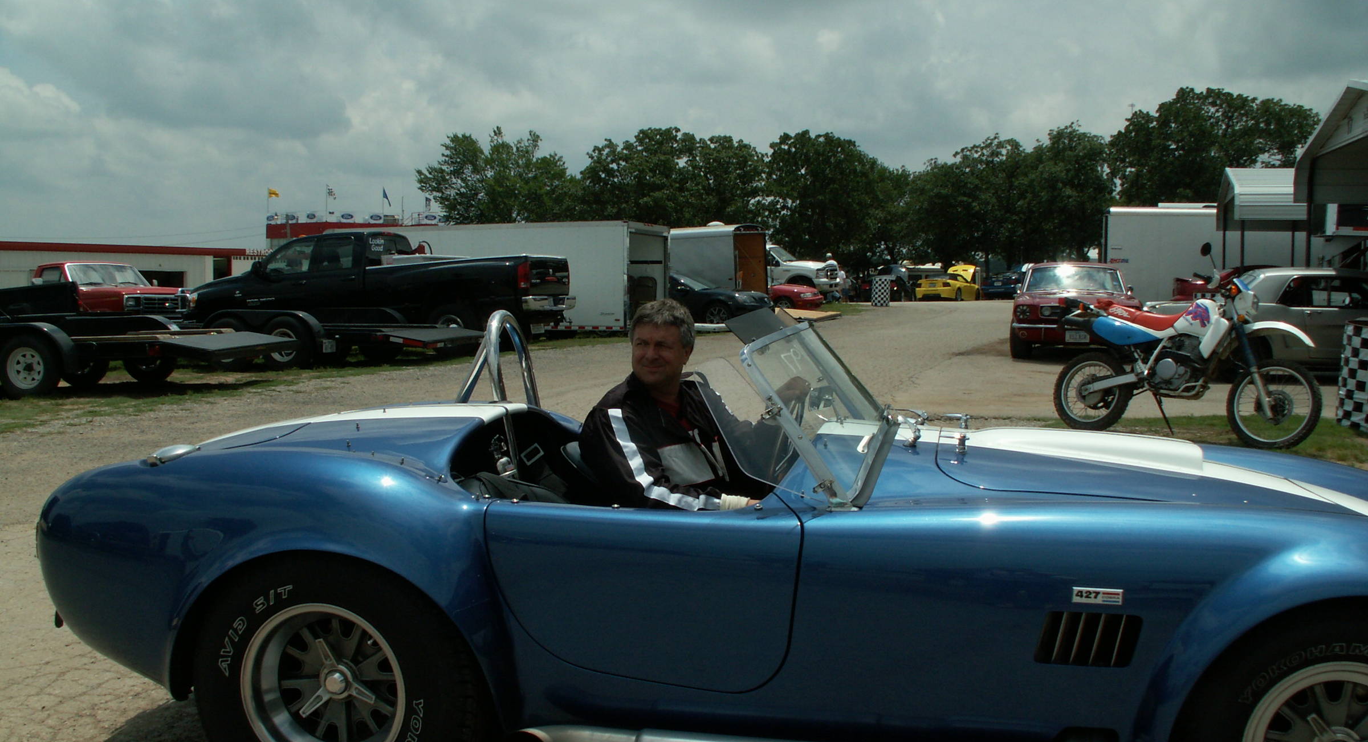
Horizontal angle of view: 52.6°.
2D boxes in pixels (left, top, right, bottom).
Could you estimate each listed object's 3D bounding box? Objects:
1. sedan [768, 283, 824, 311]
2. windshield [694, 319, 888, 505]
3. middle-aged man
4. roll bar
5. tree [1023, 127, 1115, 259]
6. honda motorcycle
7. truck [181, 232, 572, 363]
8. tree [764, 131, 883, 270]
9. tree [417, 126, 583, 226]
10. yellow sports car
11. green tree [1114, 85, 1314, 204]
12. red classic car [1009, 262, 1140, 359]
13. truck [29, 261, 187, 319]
[{"bbox_3d":[1.980,-2.506,41.600,4.400,1.340,1.700,3,5,22],"label":"sedan"},{"bbox_3d":[0.326,0.070,3.936,0.500,0.420,1.250,0,5,7],"label":"windshield"},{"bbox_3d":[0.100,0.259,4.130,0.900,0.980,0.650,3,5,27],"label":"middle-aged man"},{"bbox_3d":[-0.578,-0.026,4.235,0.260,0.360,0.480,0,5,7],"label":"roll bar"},{"bbox_3d":[21.170,-9.043,76.000,5.200,9.102,5.200,0,5,0],"label":"tree"},{"bbox_3d":[3.940,-0.177,10.980,2.170,1.460,0.830,4,6,39],"label":"honda motorcycle"},{"bbox_3d":[-5.064,-1.240,22.492,6.300,1.950,2.300,-1,4,16],"label":"truck"},{"bbox_3d":[7.563,-8.664,75.000,6.600,8.693,6.600,0,5,0],"label":"tree"},{"bbox_3d":[-8.408,-7.377,62.000,7.600,7.800,7.200,1,4,0],"label":"tree"},{"bbox_3d":[12.643,-4.062,65.937,1.860,1.480,4.650,3,6,31],"label":"yellow sports car"},{"bbox_3d":[23.833,-7.896,62.000,9.500,9.700,9.000,1,4,0],"label":"green tree"},{"bbox_3d":[5.773,-0.985,20.382,1.750,1.300,4.600,1,5,15],"label":"red classic car"},{"bbox_3d":[-12.130,-1.310,27.870,5.150,1.780,1.980,3,5,30],"label":"truck"}]

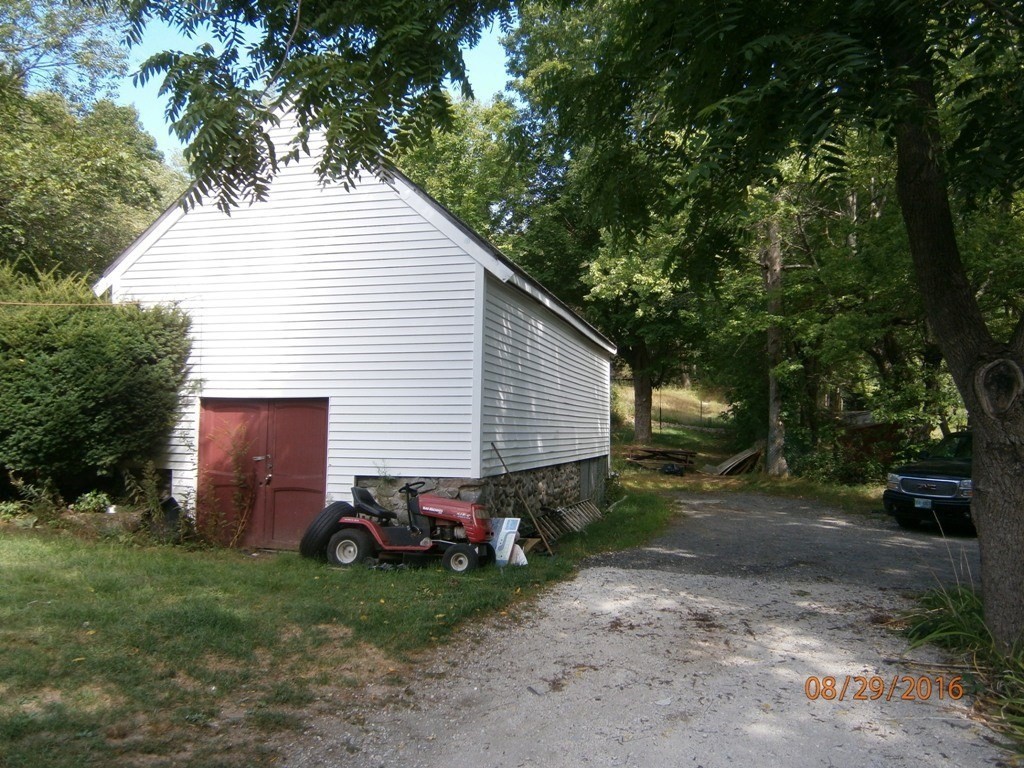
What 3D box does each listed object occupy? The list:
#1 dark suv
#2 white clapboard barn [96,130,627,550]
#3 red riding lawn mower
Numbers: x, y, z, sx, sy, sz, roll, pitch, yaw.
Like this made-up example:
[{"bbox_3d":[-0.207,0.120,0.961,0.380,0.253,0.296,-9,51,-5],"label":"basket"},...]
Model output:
[{"bbox_3d":[9.663,2.006,15.618,5.150,1.920,2.000,3,-4,-36],"label":"dark suv"},{"bbox_3d":[-1.532,-0.518,15.697,6.126,6.322,11.535,0,-4,15],"label":"white clapboard barn"},{"bbox_3d":[-1.070,1.569,8.527,1.760,1.000,1.050,0,-4,13],"label":"red riding lawn mower"}]

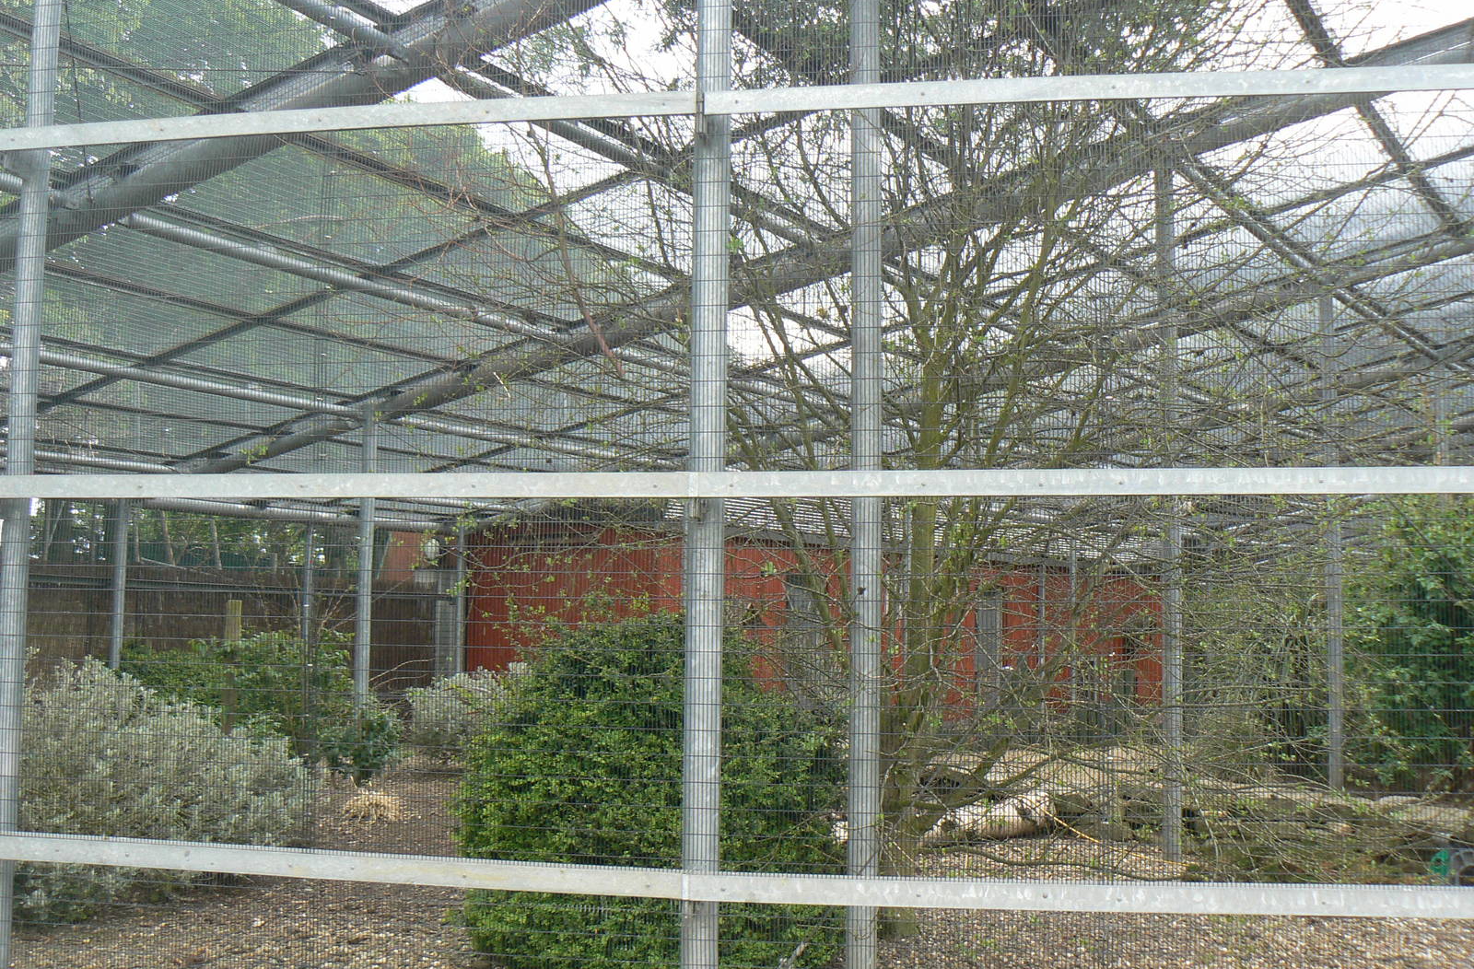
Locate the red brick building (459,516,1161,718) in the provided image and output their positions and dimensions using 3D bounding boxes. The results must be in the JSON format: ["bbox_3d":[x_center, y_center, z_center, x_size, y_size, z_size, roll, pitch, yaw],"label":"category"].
[{"bbox_3d":[2.437,2.404,25.341,3.500,2.800,17.800,-3,-6,32],"label":"red brick building"}]

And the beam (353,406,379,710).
[{"bbox_3d":[-3.127,0.881,12.870,0.114,3.170,0.114,1,-5,0],"label":"beam"}]

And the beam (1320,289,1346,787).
[{"bbox_3d":[5.109,0.457,13.171,0.114,4.300,0.114,1,-5,0],"label":"beam"}]

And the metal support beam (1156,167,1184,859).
[{"bbox_3d":[2.653,0.124,9.433,0.114,4.310,0.114,1,-5,0],"label":"metal support beam"}]

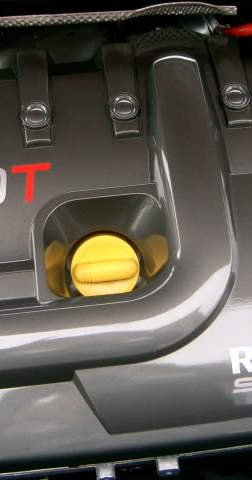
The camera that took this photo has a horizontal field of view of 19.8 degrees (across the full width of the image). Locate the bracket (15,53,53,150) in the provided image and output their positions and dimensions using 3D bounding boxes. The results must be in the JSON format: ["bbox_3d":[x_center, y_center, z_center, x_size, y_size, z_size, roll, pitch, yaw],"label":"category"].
[{"bbox_3d":[-0.083,-0.126,0.652,0.031,0.021,0.095,-4,68,-6],"label":"bracket"}]

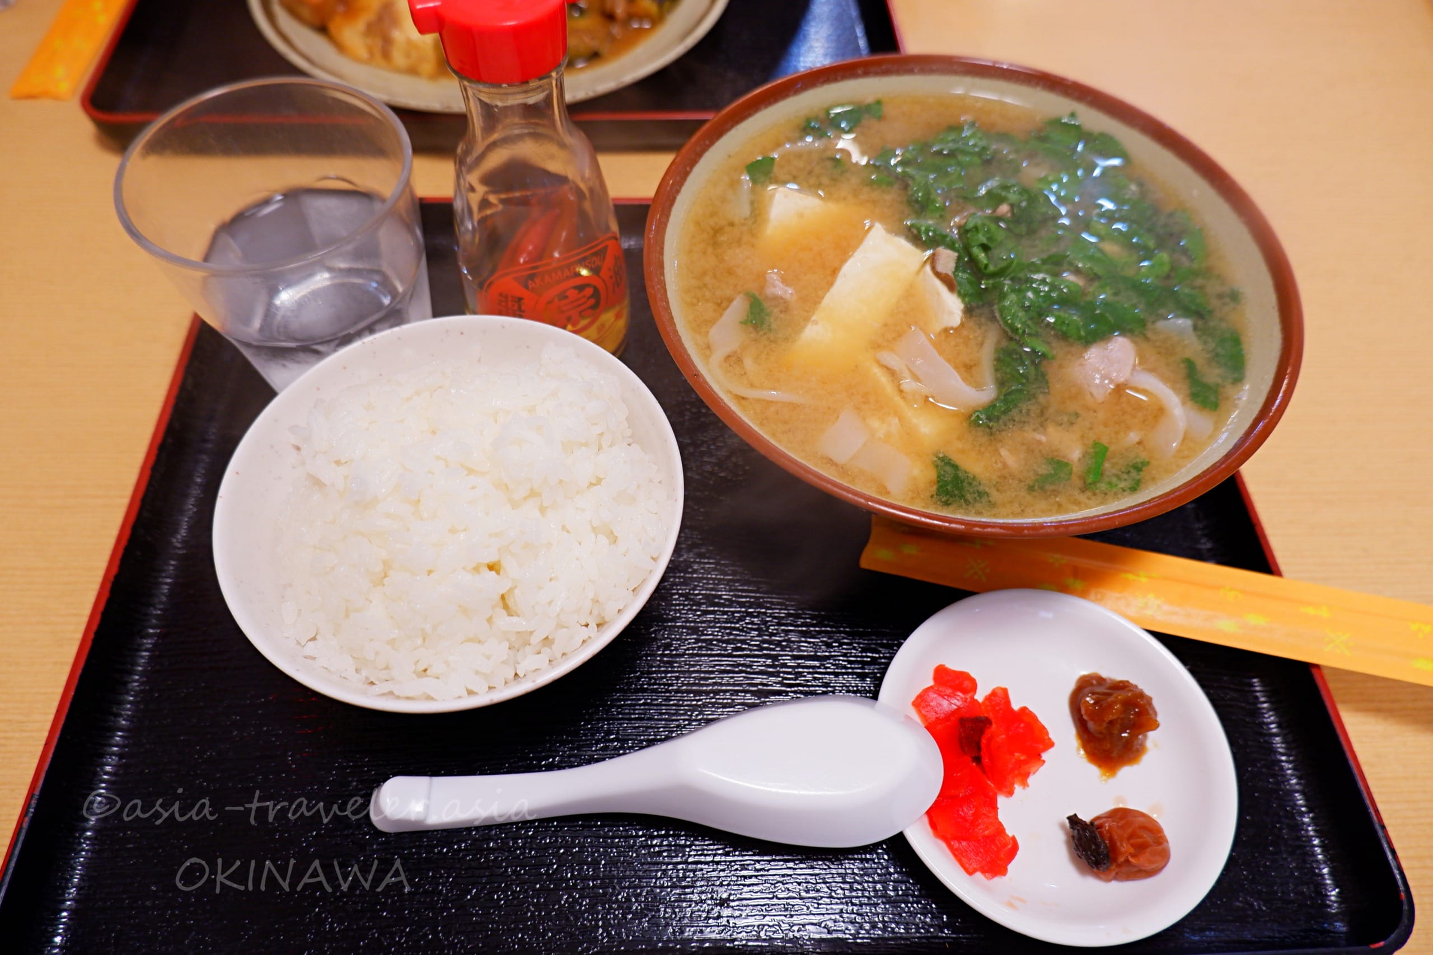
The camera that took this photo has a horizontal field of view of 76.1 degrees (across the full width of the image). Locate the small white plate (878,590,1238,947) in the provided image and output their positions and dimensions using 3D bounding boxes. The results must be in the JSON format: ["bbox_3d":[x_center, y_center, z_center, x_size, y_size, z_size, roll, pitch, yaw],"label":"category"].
[{"bbox_3d":[0.102,0.087,0.285,0.107,0.019,0.107,3,58,0],"label":"small white plate"}]

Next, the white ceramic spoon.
[{"bbox_3d":[-0.018,0.087,0.268,0.170,0.039,0.044,-1,58,-3],"label":"white ceramic spoon"}]

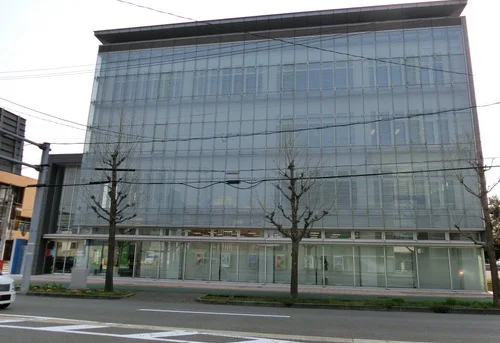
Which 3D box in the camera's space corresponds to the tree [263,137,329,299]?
[{"bbox_3d":[2.138,1.992,17.163,3.020,7.650,2.960,-1,-12,10],"label":"tree"}]

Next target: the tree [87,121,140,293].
[{"bbox_3d":[-7.060,1.518,18.908,2.500,9.100,2.400,-1,-12,10],"label":"tree"}]

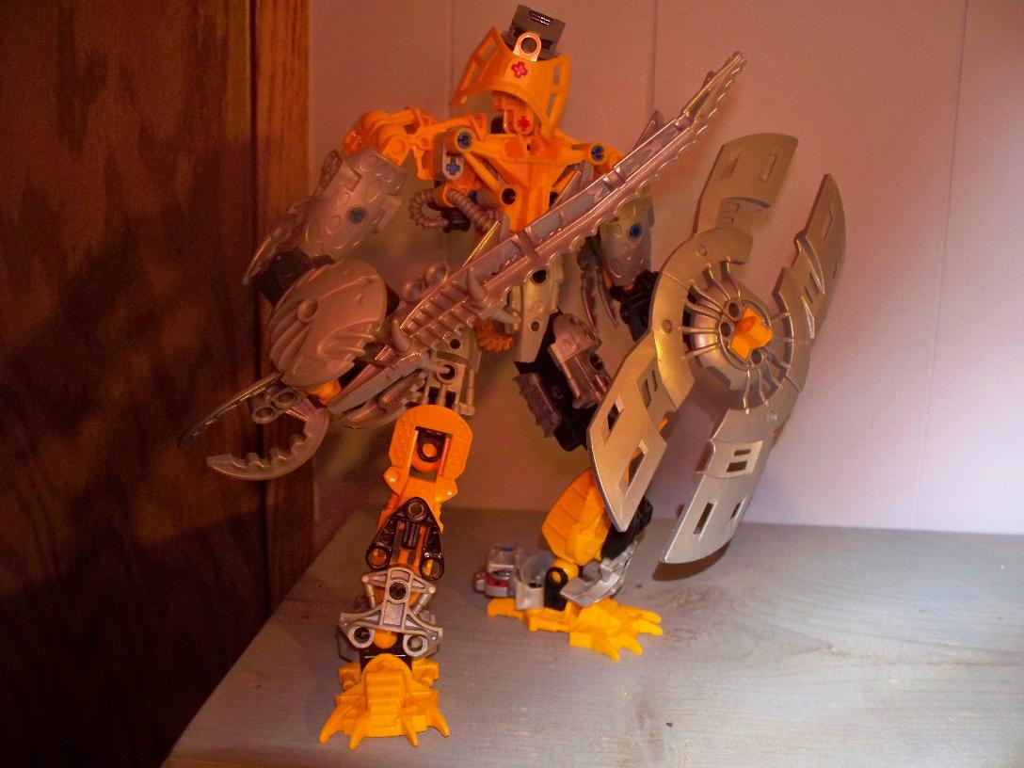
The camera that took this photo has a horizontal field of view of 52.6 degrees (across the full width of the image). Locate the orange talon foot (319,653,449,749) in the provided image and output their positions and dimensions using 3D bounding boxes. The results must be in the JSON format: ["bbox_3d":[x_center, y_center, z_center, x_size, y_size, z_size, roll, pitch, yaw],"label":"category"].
[{"bbox_3d":[-0.039,0.089,0.321,0.039,0.017,0.062,0,11,-6],"label":"orange talon foot"}]

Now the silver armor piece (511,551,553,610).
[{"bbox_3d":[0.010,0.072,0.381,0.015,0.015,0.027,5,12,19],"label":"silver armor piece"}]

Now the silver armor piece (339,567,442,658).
[{"bbox_3d":[-0.035,0.066,0.309,0.032,0.028,0.012,10,14,-5],"label":"silver armor piece"}]

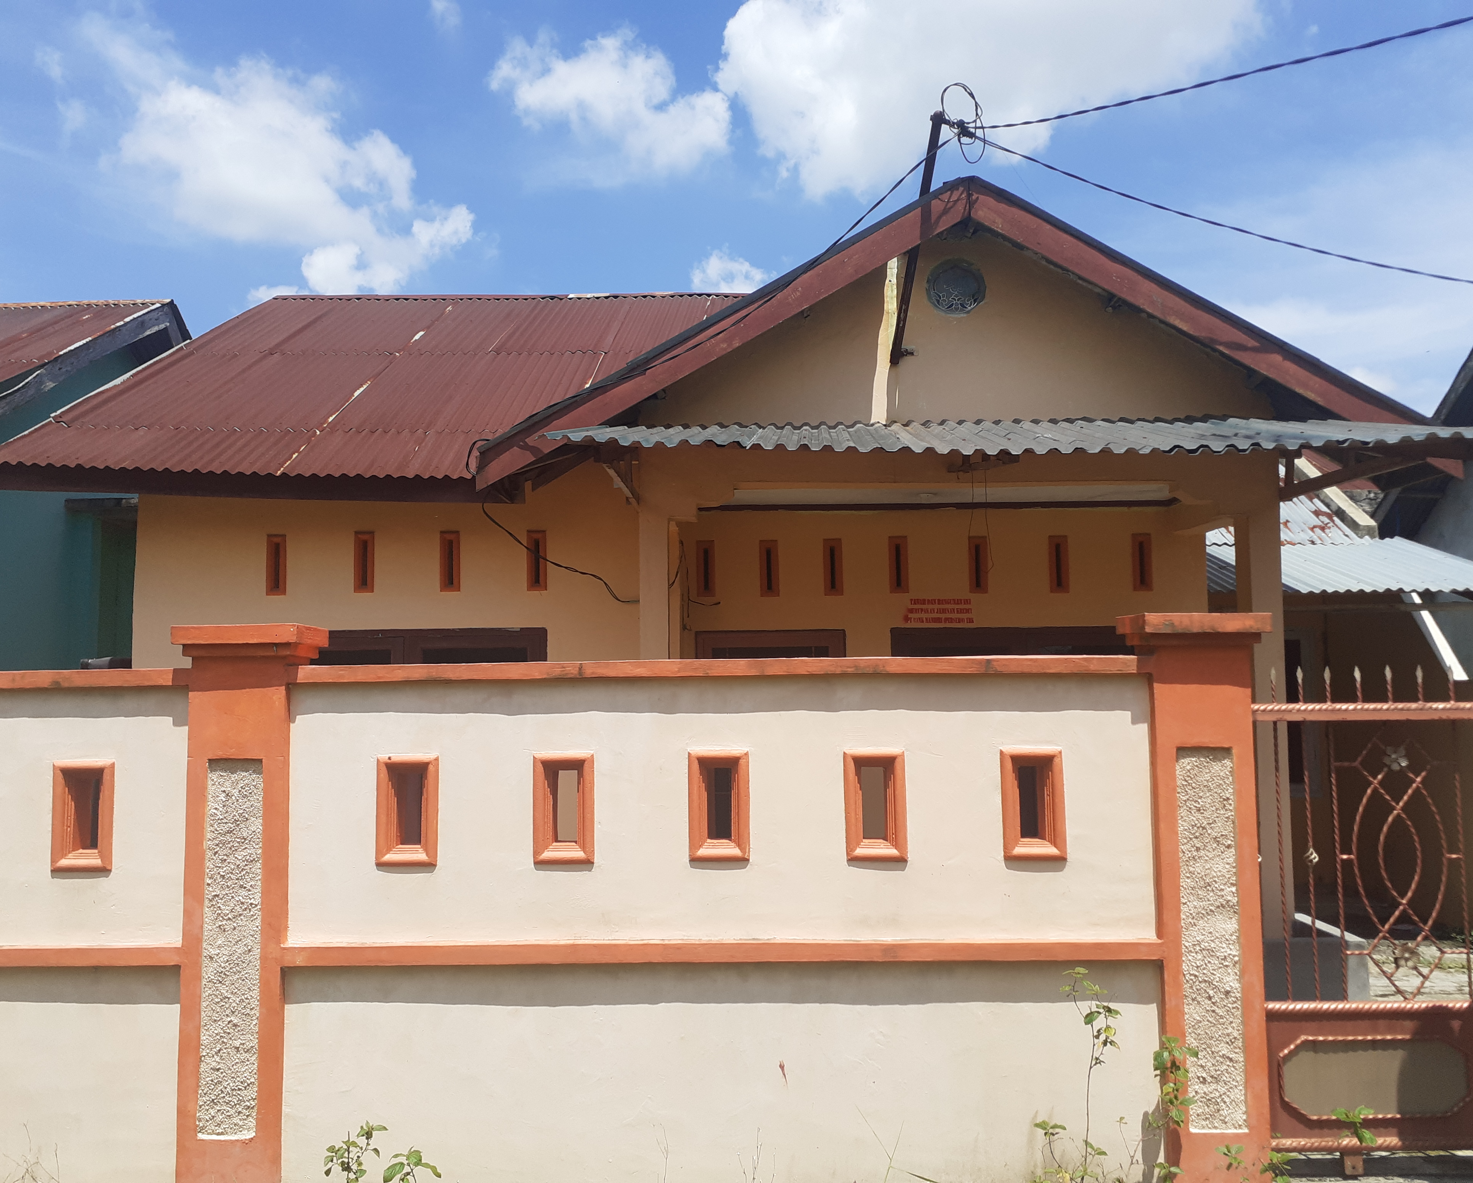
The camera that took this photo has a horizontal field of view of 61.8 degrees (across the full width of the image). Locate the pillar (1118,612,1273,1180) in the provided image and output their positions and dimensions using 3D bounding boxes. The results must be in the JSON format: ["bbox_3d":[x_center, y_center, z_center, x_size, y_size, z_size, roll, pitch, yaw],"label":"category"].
[{"bbox_3d":[1.414,0.921,3.739,0.376,1.701,0.290,-1,-4,1],"label":"pillar"}]

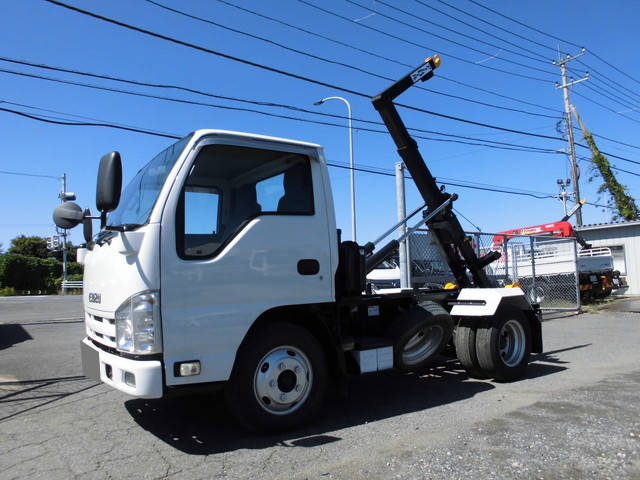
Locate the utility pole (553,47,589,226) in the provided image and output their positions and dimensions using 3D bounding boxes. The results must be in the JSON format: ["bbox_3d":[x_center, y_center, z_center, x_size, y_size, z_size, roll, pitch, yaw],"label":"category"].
[{"bbox_3d":[11.366,-3.085,21.062,1.900,10.820,0.500,-6,-6,43],"label":"utility pole"}]

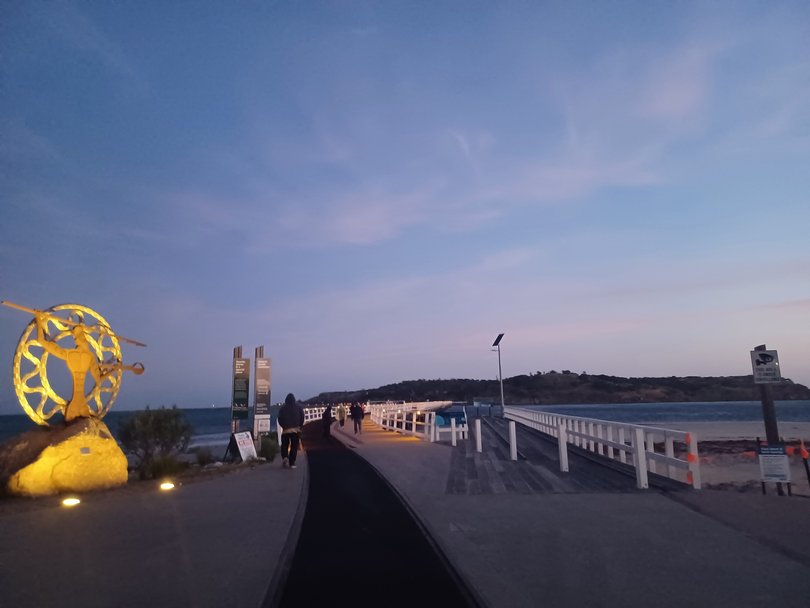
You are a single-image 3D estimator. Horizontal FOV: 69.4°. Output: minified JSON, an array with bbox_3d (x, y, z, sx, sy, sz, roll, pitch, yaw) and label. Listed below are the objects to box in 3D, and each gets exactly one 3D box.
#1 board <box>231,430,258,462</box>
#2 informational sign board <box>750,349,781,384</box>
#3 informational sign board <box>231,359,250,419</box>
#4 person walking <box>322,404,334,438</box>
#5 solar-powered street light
[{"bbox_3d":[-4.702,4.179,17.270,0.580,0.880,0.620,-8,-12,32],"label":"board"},{"bbox_3d":[5.706,0.994,9.250,0.400,0.500,0.030,-2,-10,6],"label":"informational sign board"},{"bbox_3d":[-5.487,2.865,19.700,0.550,2.050,0.120,6,-12,-36],"label":"informational sign board"},{"bbox_3d":[-3.758,5.741,28.741,0.500,1.660,0.450,0,-10,-7],"label":"person walking"},{"bbox_3d":[8.592,6.399,52.565,0.950,7.460,0.650,5,-12,-34],"label":"solar-powered street light"}]

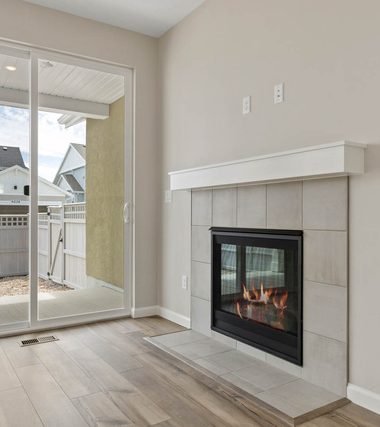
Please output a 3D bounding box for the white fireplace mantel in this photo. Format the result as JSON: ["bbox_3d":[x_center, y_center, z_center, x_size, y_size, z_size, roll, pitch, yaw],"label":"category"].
[{"bbox_3d":[0.366,-0.275,2.579,0.182,0.150,1.689,0,0,-34],"label":"white fireplace mantel"}]

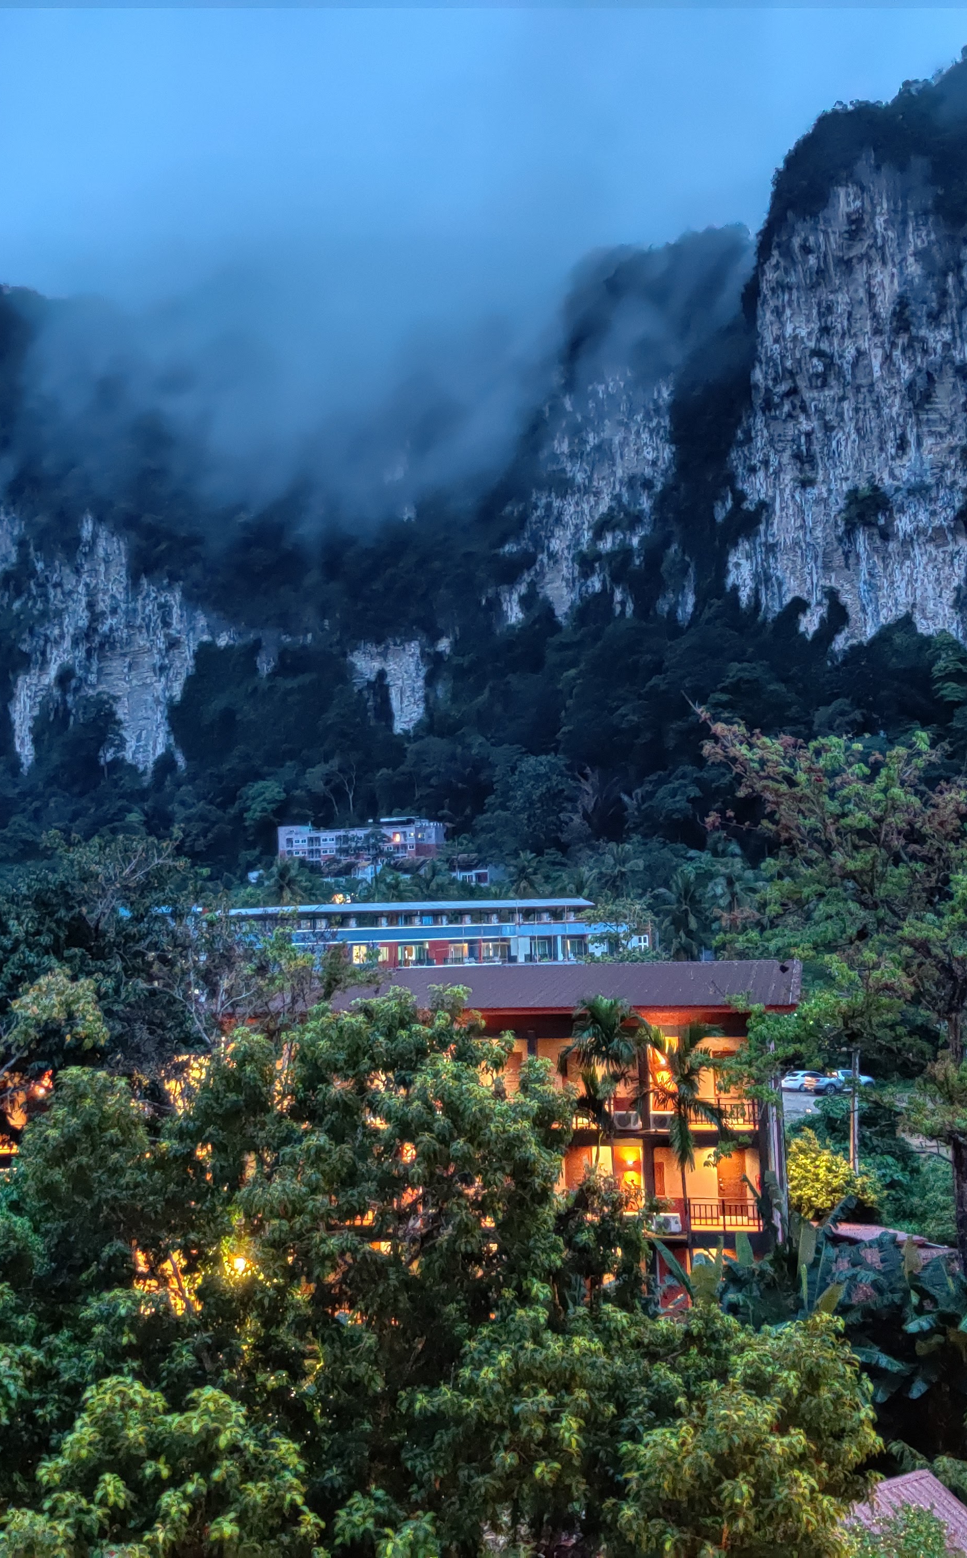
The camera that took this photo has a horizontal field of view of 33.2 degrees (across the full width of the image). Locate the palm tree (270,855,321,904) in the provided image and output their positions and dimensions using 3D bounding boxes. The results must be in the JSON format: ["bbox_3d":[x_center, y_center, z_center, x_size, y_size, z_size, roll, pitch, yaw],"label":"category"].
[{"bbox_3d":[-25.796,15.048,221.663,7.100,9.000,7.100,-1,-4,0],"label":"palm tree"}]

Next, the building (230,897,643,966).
[{"bbox_3d":[-6.140,19.971,208.629,52.000,9.600,12.000,-1,-4,-11],"label":"building"}]

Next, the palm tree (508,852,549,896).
[{"bbox_3d":[6.382,14.627,227.681,5.600,8.500,5.600,-1,-4,0],"label":"palm tree"}]

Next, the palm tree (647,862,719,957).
[{"bbox_3d":[21.867,14.685,174.588,7.800,11.000,7.800,-1,-4,0],"label":"palm tree"}]

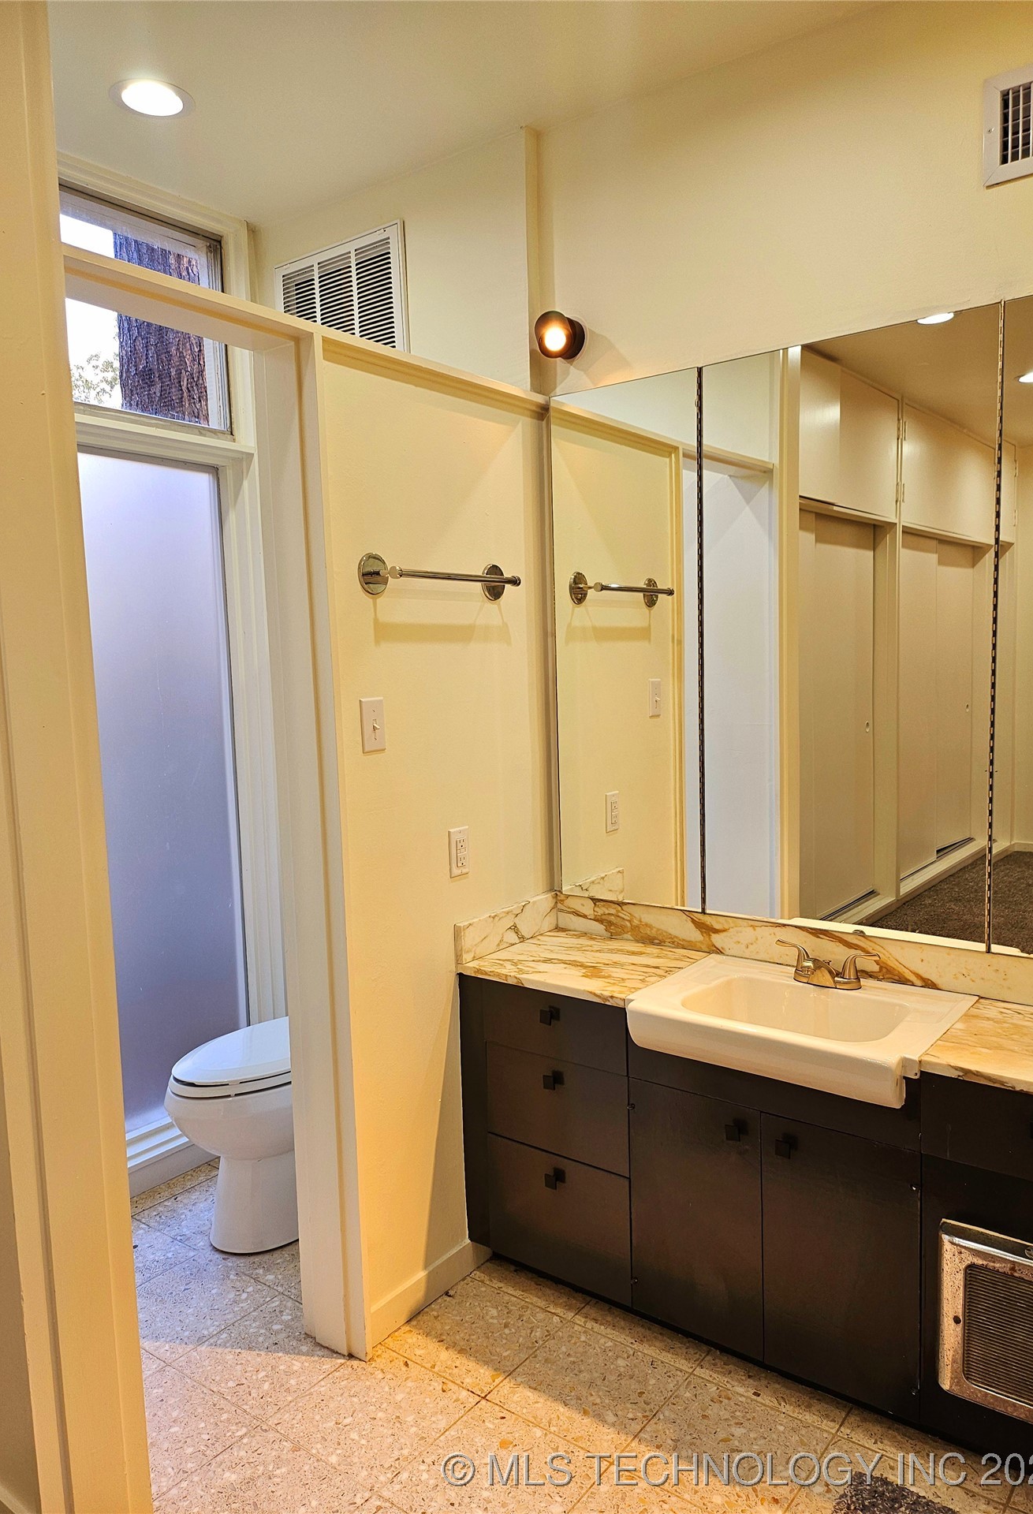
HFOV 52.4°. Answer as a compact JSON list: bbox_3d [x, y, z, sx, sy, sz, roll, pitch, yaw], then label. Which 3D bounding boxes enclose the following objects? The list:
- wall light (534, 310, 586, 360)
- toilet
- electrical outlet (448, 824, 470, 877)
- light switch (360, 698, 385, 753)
[{"bbox_3d":[0.108,-1.052,2.624,0.097,0.107,0.095,2,7,37],"label":"wall light"},{"bbox_3d":[-0.602,0.864,2.894,0.425,0.756,0.750,2,7,37],"label":"toilet"},{"bbox_3d":[-0.135,0.225,2.480,0.010,0.115,0.071,2,7,37],"label":"electrical outlet"},{"bbox_3d":[-0.302,-0.068,2.234,0.019,0.115,0.071,2,7,37],"label":"light switch"}]

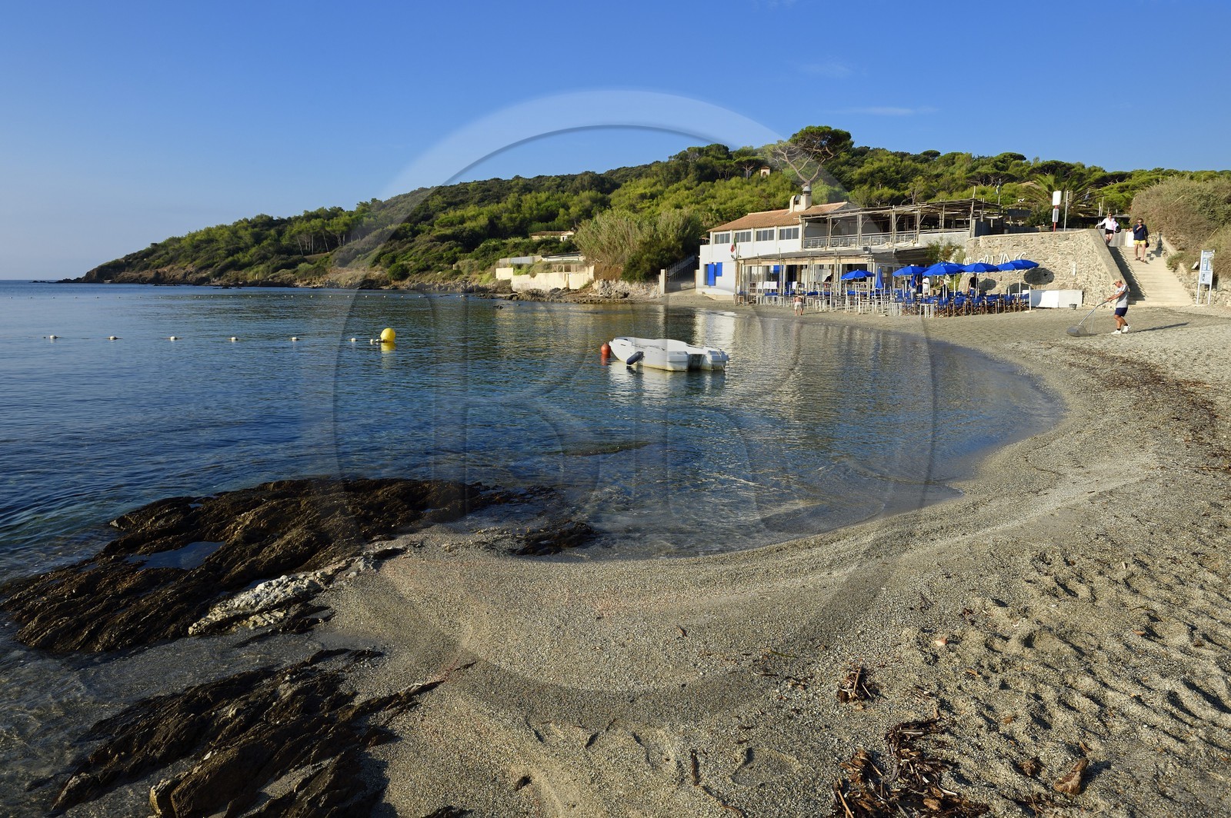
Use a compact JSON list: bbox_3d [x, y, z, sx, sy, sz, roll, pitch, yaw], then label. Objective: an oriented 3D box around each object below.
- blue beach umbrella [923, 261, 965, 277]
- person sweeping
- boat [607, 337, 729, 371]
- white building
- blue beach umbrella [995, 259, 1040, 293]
[{"bbox_3d":[14.358,-5.326,35.909,1.850,2.200,1.850,0,9,0],"label":"blue beach umbrella"},{"bbox_3d":[15.966,-3.232,26.000,0.680,1.690,0.550,2,9,17],"label":"person sweeping"},{"bbox_3d":[0.903,-1.450,21.213,1.800,0.750,3.500,-7,11,-38],"label":"boat"},{"bbox_3d":[16.416,-11.787,59.034,8.500,8.000,21.000,-7,11,-36],"label":"white building"},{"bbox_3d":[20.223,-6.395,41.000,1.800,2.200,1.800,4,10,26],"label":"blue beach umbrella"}]

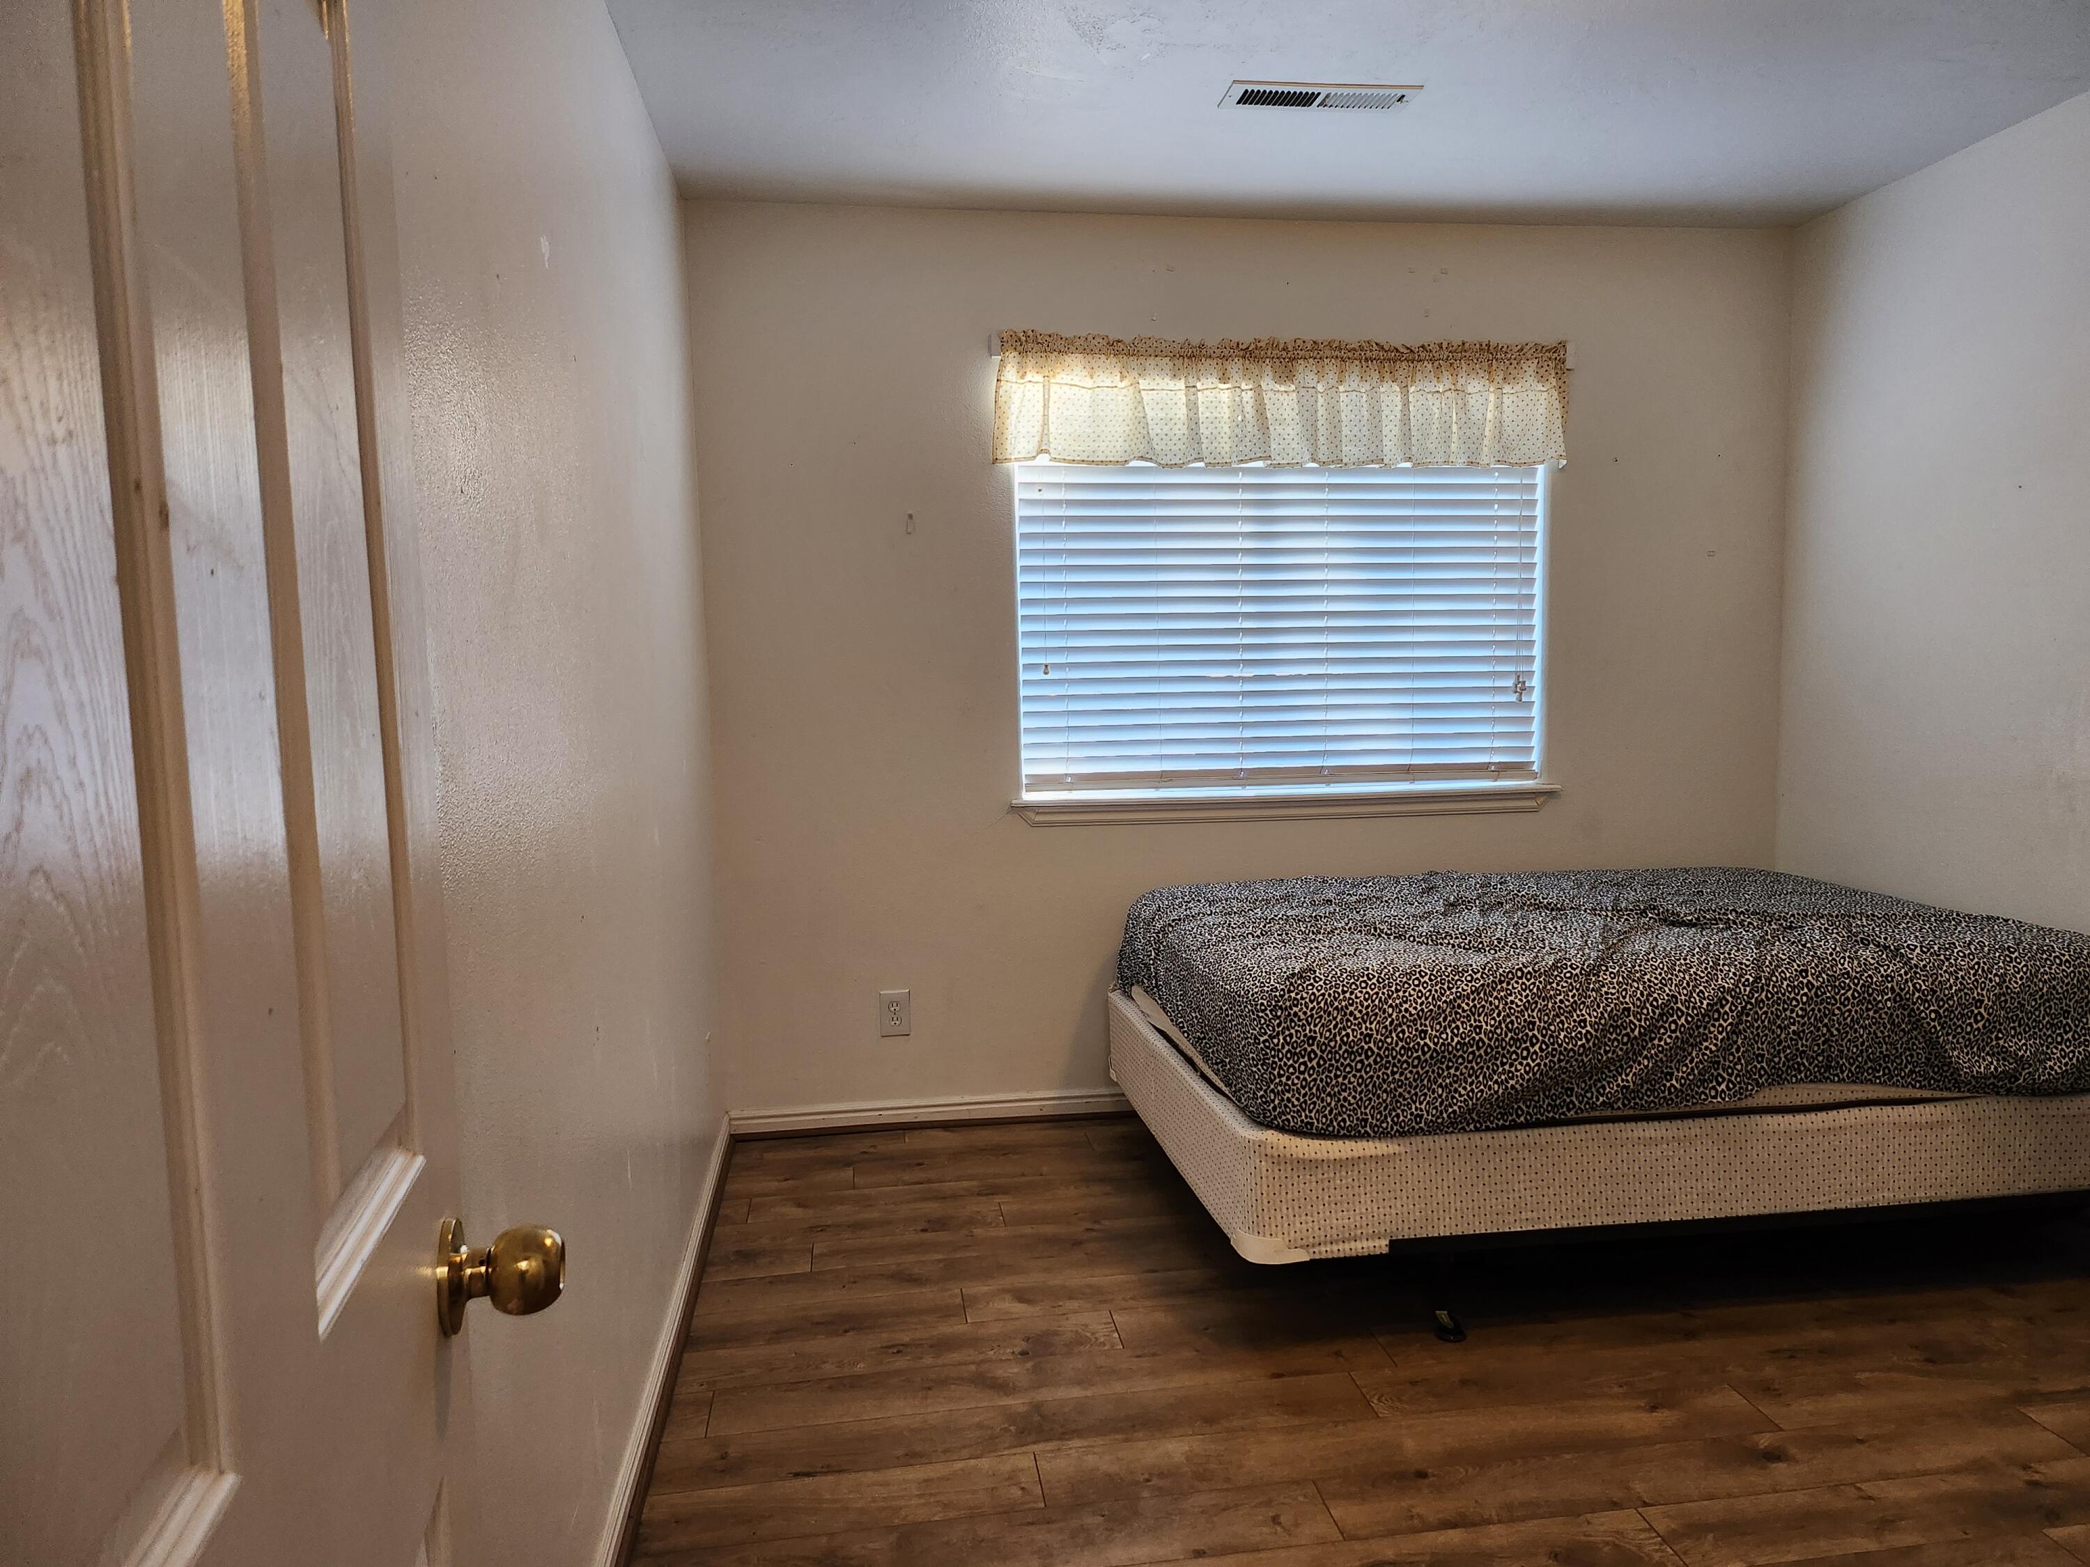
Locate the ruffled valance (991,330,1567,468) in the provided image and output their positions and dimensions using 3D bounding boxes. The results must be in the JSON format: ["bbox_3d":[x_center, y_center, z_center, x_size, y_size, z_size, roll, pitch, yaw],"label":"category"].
[{"bbox_3d":[0.644,-1.014,3.856,1.545,0.330,0.085,-2,6,-7],"label":"ruffled valance"}]

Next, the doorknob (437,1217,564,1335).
[{"bbox_3d":[-0.316,0.286,0.850,0.064,0.066,0.066,-2,6,-13],"label":"doorknob"}]

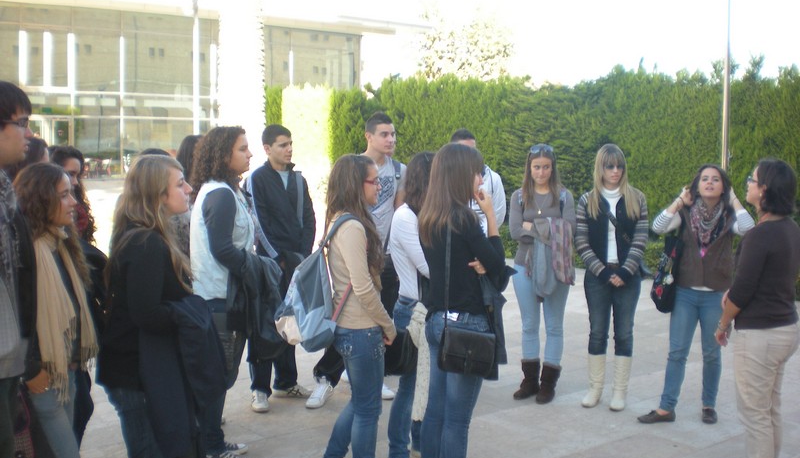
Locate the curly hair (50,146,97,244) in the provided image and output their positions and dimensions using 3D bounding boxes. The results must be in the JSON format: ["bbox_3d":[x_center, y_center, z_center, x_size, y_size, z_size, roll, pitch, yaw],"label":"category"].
[{"bbox_3d":[-1.391,-0.147,3.740,0.220,0.430,0.250,1,5,6],"label":"curly hair"}]

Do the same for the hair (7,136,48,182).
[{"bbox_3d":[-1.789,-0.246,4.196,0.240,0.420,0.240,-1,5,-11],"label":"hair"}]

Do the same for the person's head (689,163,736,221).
[{"bbox_3d":[1.845,-0.216,5.200,0.260,0.330,0.240,2,5,21],"label":"person's head"}]

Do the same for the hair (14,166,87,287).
[{"bbox_3d":[-1.394,-0.022,3.513,0.270,0.470,0.250,0,5,0],"label":"hair"}]

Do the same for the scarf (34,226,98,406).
[{"bbox_3d":[-1.230,0.315,3.240,0.180,0.630,0.230,4,6,30],"label":"scarf"}]

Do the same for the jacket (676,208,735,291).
[{"bbox_3d":[1.826,0.123,5.250,0.370,0.490,0.250,2,5,15],"label":"jacket"}]

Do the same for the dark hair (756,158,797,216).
[{"bbox_3d":[1.735,-0.196,4.047,0.190,0.260,0.180,4,6,35],"label":"dark hair"}]

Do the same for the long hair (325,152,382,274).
[{"bbox_3d":[-0.212,-0.061,4.003,0.260,0.560,0.250,-1,6,-15],"label":"long hair"}]

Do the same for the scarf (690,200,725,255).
[{"bbox_3d":[1.829,-0.009,5.223,0.220,0.340,0.200,3,6,22],"label":"scarf"}]

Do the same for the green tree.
[{"bbox_3d":[1.883,-3.538,25.788,2.900,5.700,2.800,0,5,0],"label":"green tree"}]

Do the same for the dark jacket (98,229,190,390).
[{"bbox_3d":[-1.027,0.330,3.599,0.380,0.640,0.440,-1,6,-10],"label":"dark jacket"}]

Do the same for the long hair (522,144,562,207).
[{"bbox_3d":[0.901,-0.338,5.550,0.250,0.400,0.230,1,5,9],"label":"long hair"}]

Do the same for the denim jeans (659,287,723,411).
[{"bbox_3d":[1.756,0.723,5.310,0.370,0.740,0.250,2,5,15],"label":"denim jeans"}]

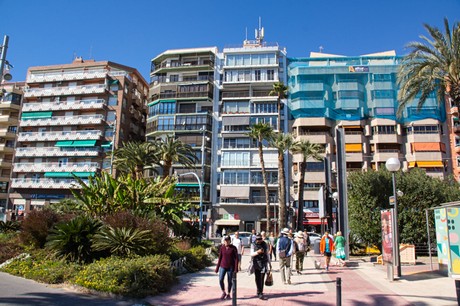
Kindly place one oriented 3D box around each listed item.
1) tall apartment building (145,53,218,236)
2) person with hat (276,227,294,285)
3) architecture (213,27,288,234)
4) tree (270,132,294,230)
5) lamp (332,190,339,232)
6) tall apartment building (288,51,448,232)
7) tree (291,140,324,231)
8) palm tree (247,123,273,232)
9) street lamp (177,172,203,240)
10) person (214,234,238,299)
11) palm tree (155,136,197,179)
[{"bbox_3d":[-8.220,-0.908,68.863,14.300,34.600,15.000,-1,-13,10],"label":"tall apartment building"},{"bbox_3d":[1.901,3.502,11.722,0.600,1.830,0.400,2,-12,-3],"label":"person with hat"},{"bbox_3d":[3.896,-2.015,64.375,11.600,35.000,14.000,0,-12,4],"label":"architecture"},{"bbox_3d":[5.887,3.839,38.579,2.900,12.720,2.900,1,-12,0],"label":"tree"},{"bbox_3d":[8.756,5.664,28.475,0.520,4.970,0.520,1,-12,0],"label":"lamp"},{"bbox_3d":[23.235,-0.146,64.545,24.500,32.000,15.000,0,-12,4],"label":"tall apartment building"},{"bbox_3d":[6.619,3.621,30.225,3.100,9.720,3.100,1,-12,0],"label":"tree"},{"bbox_3d":[3.560,3.322,40.218,3.200,14.350,3.100,1,-12,0],"label":"palm tree"},{"bbox_3d":[-4.189,5.971,37.353,2.700,7.780,0.350,1,-12,0],"label":"street lamp"},{"bbox_3d":[-0.114,3.020,9.165,0.620,1.590,0.420,0,-12,3],"label":"person"},{"bbox_3d":[-4.690,3.205,28.588,4.200,9.400,4.200,1,-12,0],"label":"palm tree"}]

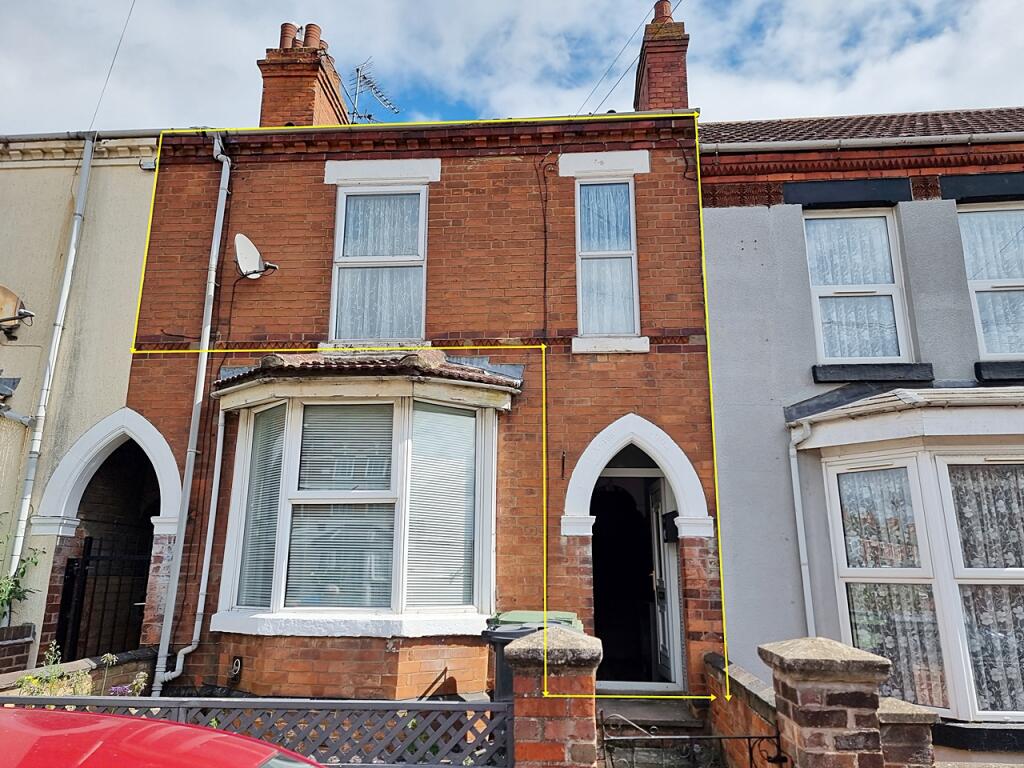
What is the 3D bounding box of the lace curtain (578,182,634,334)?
[{"bbox_3d":[0.940,-1.265,7.034,0.561,1.647,0.060,-1,-14,3],"label":"lace curtain"}]

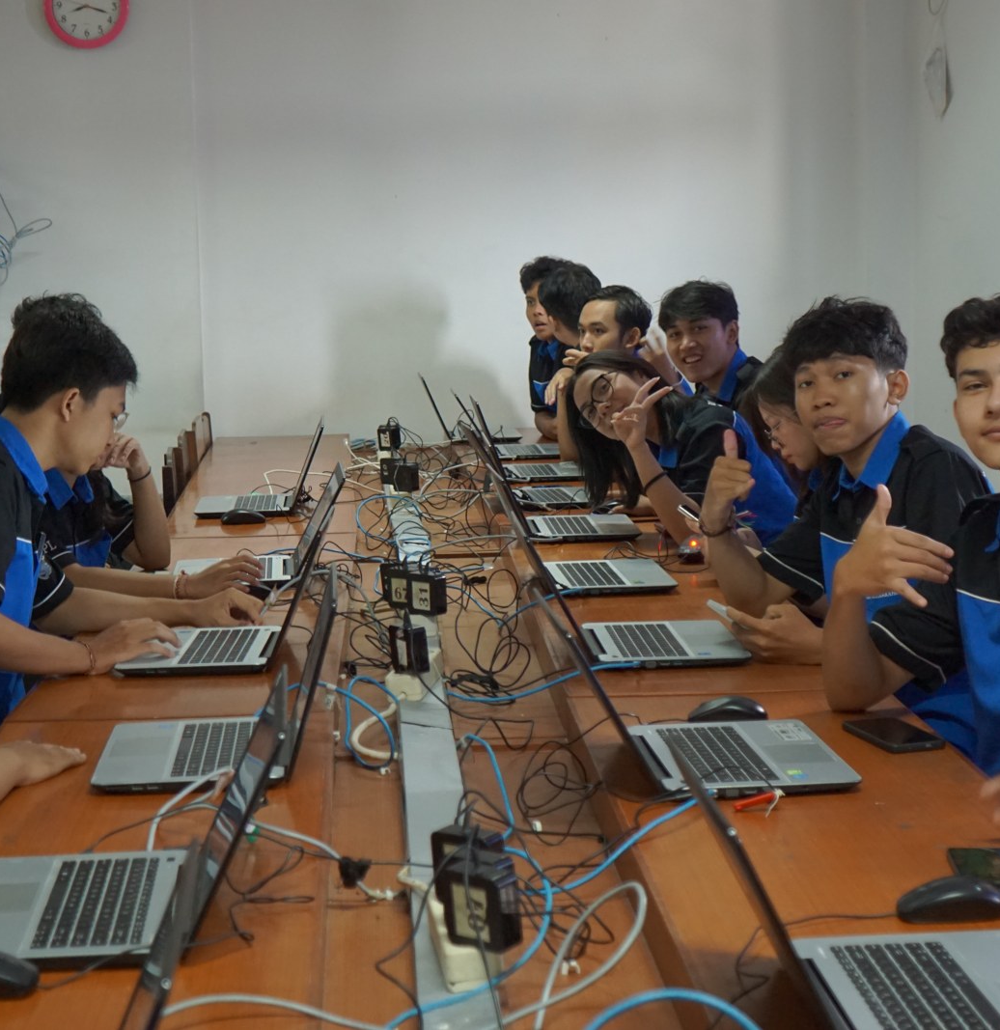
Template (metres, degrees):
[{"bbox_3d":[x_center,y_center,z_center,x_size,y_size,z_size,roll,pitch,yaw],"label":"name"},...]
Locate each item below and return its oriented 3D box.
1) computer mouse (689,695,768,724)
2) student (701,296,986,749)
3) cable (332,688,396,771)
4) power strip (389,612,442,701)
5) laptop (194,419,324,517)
[{"bbox_3d":[0.336,0.283,3.028,0.113,0.038,0.062,-1,7,2],"label":"computer mouse"},{"bbox_3d":[0.586,0.323,3.400,0.540,1.330,0.480,-7,9,-36],"label":"student"},{"bbox_3d":[-0.208,0.326,3.140,0.100,0.070,0.200,-2,7,-4],"label":"cable"},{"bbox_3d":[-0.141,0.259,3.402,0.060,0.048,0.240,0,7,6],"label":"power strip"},{"bbox_3d":[-0.640,-0.124,5.516,0.336,0.237,0.342,-2,7,-5],"label":"laptop"}]

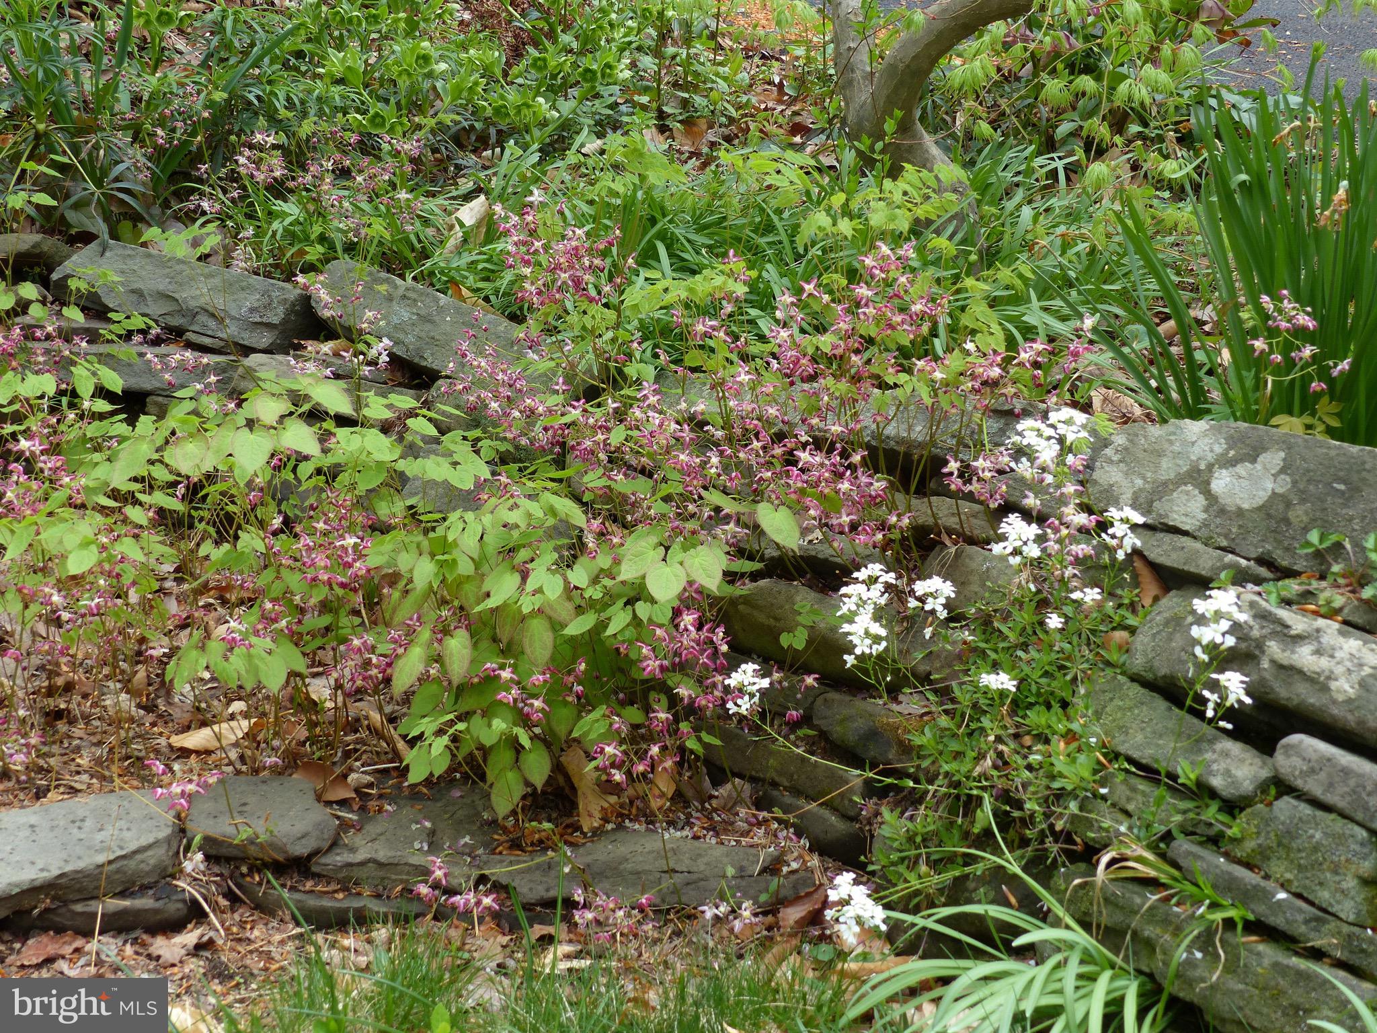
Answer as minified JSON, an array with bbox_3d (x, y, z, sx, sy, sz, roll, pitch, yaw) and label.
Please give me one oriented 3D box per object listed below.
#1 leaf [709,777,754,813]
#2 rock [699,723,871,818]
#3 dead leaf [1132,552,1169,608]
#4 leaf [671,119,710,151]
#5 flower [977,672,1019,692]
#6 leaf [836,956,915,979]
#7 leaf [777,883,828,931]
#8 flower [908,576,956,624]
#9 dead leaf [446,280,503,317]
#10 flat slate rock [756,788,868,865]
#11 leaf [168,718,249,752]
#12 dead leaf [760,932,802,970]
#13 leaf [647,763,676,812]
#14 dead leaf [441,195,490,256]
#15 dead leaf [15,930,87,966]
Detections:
[{"bbox_3d":[0.051,0.333,2.810,0.055,0.050,0.020,3,-20,9],"label":"leaf"},{"bbox_3d":[0.134,0.296,2.880,0.245,0.055,0.100,16,25,37],"label":"rock"},{"bbox_3d":[0.451,0.063,2.297,0.038,0.051,0.031,8,23,18],"label":"dead leaf"},{"bbox_3d":[0.003,-0.682,4.200,0.070,0.025,0.060,0,60,0],"label":"leaf"},{"bbox_3d":[0.317,0.169,2.400,0.041,0.018,0.031,0,22,0],"label":"flower"},{"bbox_3d":[0.209,0.500,2.600,0.088,0.018,0.040,0,30,0],"label":"leaf"},{"bbox_3d":[0.117,0.401,2.410,0.051,0.043,0.036,-8,23,-18],"label":"leaf"},{"bbox_3d":[0.296,0.101,2.850,0.057,0.045,0.050,0,40,0],"label":"flower"},{"bbox_3d":[-0.320,-0.325,3.520,0.080,0.025,0.040,11,48,28],"label":"dead leaf"},{"bbox_3d":[0.139,0.330,2.534,0.129,0.051,0.098,17,28,37],"label":"flat slate rock"},{"bbox_3d":[-0.597,0.273,2.930,0.100,0.020,0.050,-3,32,-9],"label":"leaf"},{"bbox_3d":[0.094,0.444,2.400,0.041,0.027,0.037,-8,23,-18],"label":"dead leaf"},{"bbox_3d":[-0.029,0.290,2.513,0.033,0.051,0.031,0,22,0],"label":"leaf"},{"bbox_3d":[-0.348,-0.458,3.680,0.070,0.095,0.030,7,-14,19],"label":"dead leaf"},{"bbox_3d":[-0.652,0.441,2.400,0.070,0.017,0.043,-10,24,-23],"label":"dead leaf"}]

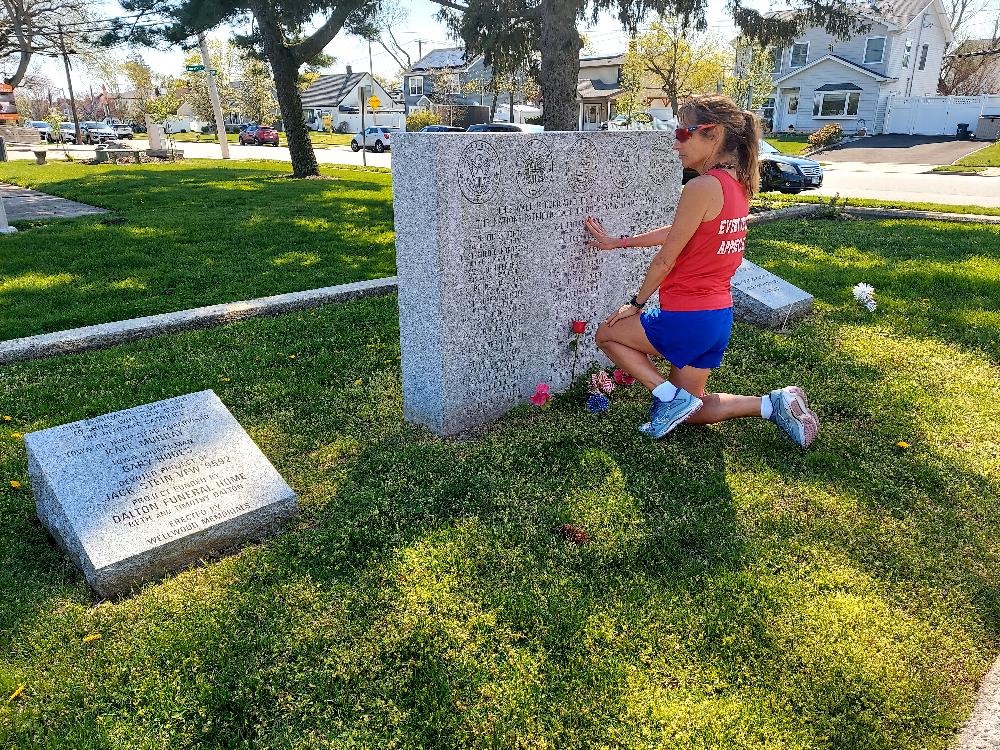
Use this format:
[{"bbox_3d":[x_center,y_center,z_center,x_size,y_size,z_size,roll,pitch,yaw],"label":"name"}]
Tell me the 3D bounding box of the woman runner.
[{"bbox_3d":[0.688,-0.369,2.531,1.011,1.217,0.423,12,23,30],"label":"woman runner"}]

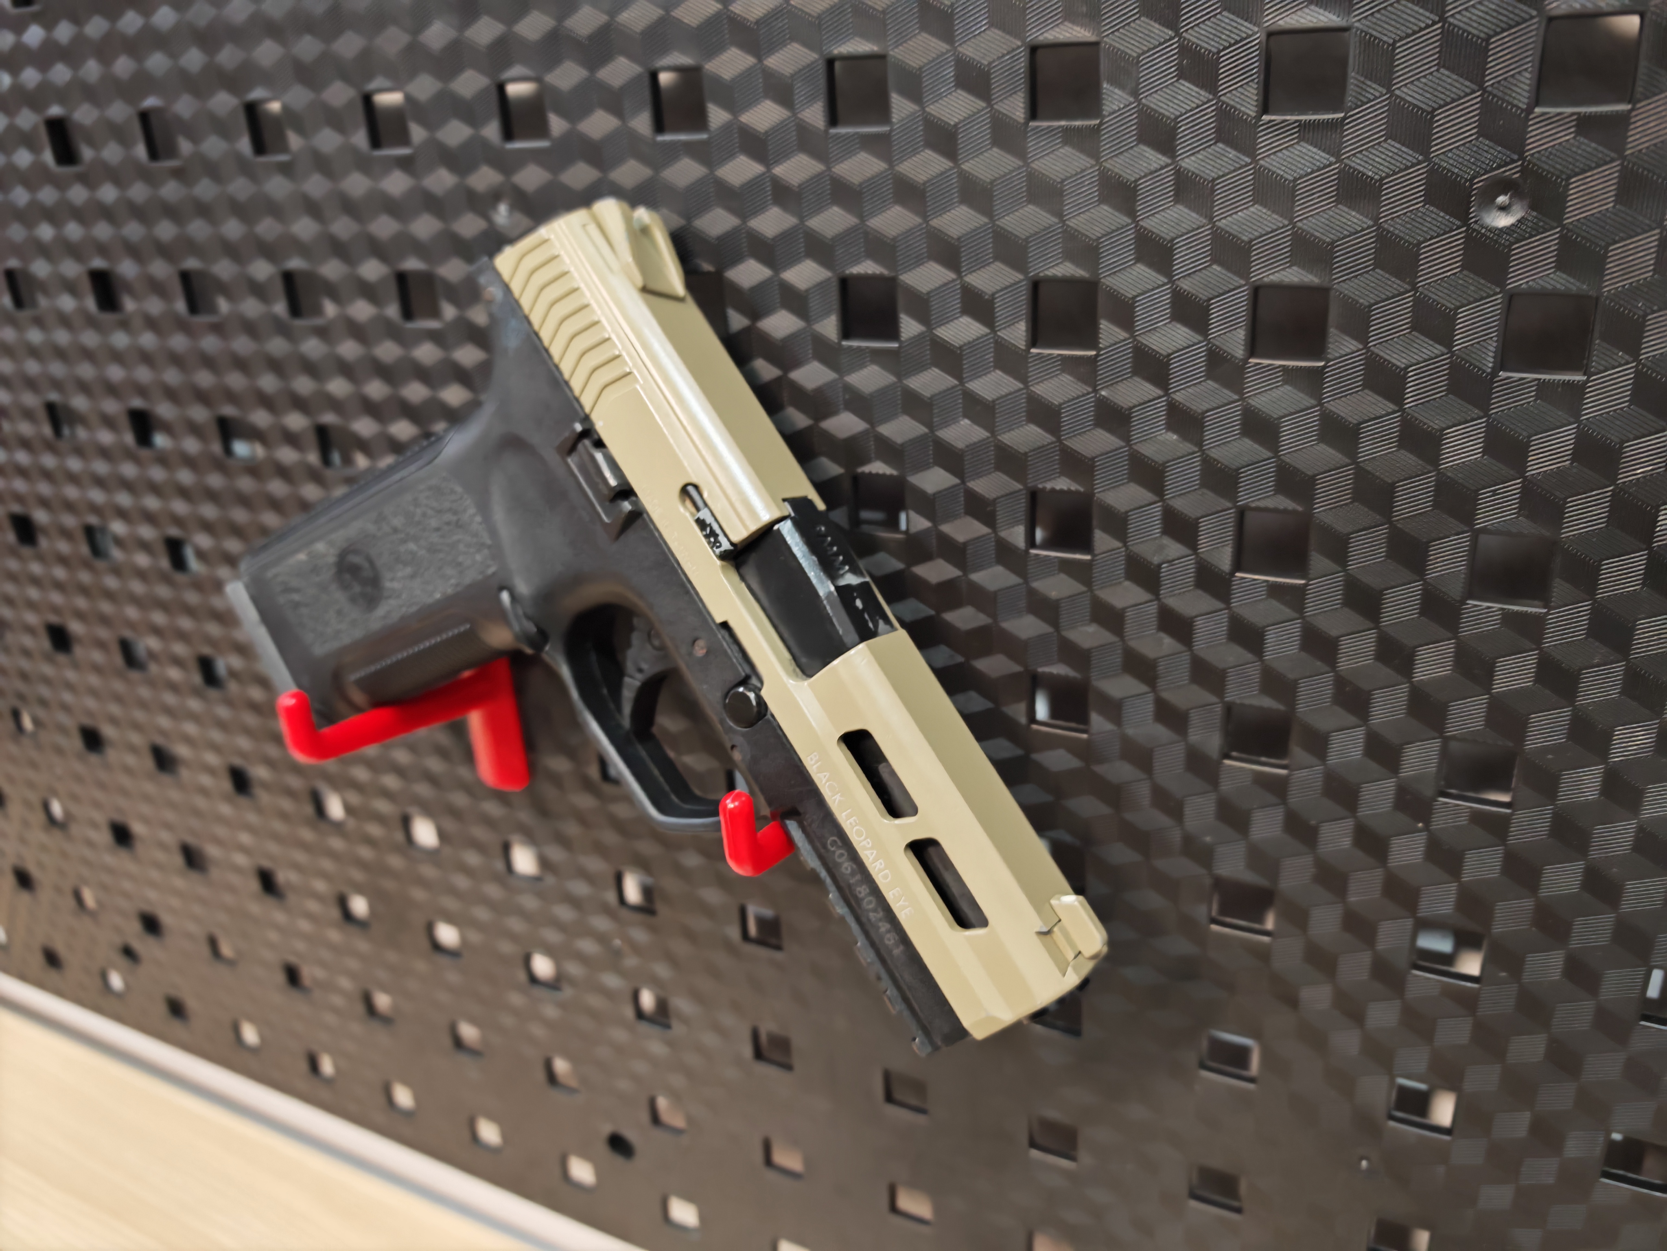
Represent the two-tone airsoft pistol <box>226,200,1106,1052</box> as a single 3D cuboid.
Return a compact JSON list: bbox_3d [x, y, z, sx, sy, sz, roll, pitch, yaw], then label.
[{"bbox_3d":[-0.046,0.020,0.252,0.137,0.185,0.033,-32,-2,22],"label":"two-tone airsoft pistol"}]

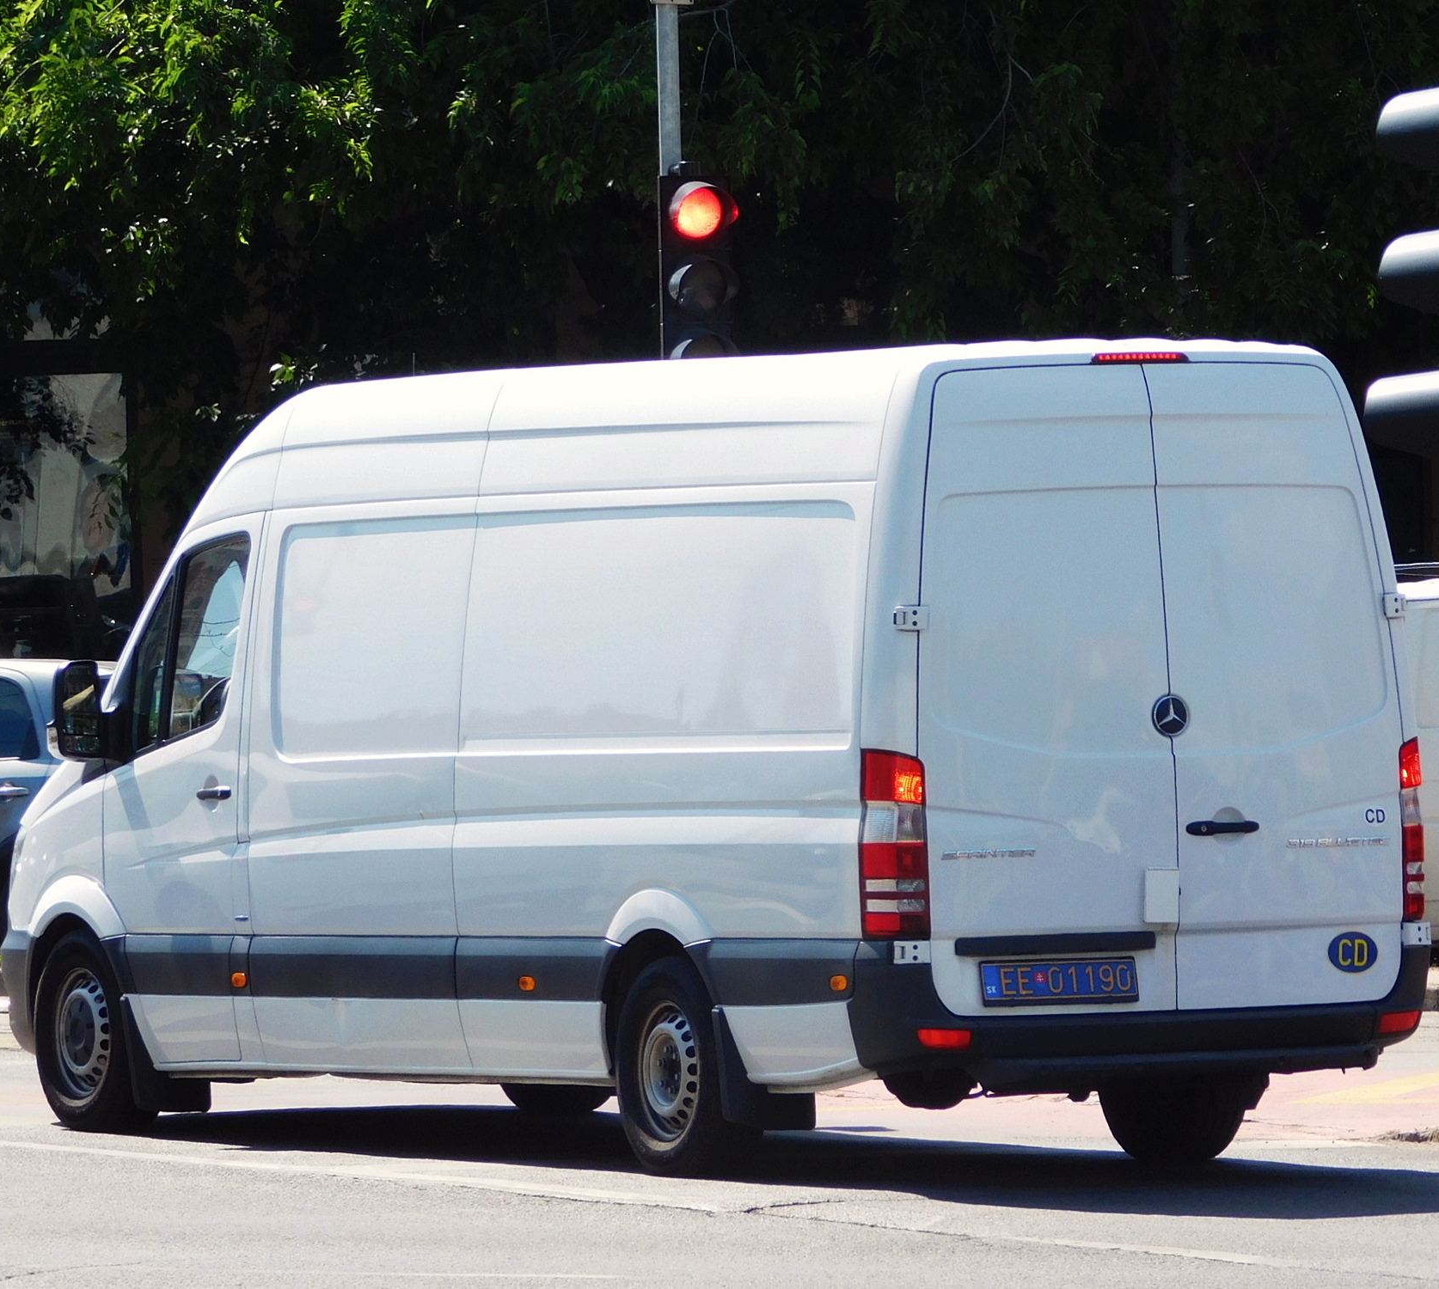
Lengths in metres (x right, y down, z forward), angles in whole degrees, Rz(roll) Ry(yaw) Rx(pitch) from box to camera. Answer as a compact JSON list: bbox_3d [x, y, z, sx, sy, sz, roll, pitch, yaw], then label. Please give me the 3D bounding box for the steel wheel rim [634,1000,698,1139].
[{"bbox_3d":[-0.096,1.340,41.527,0.160,0.443,0.443,-1,1,-28],"label":"steel wheel rim"}]

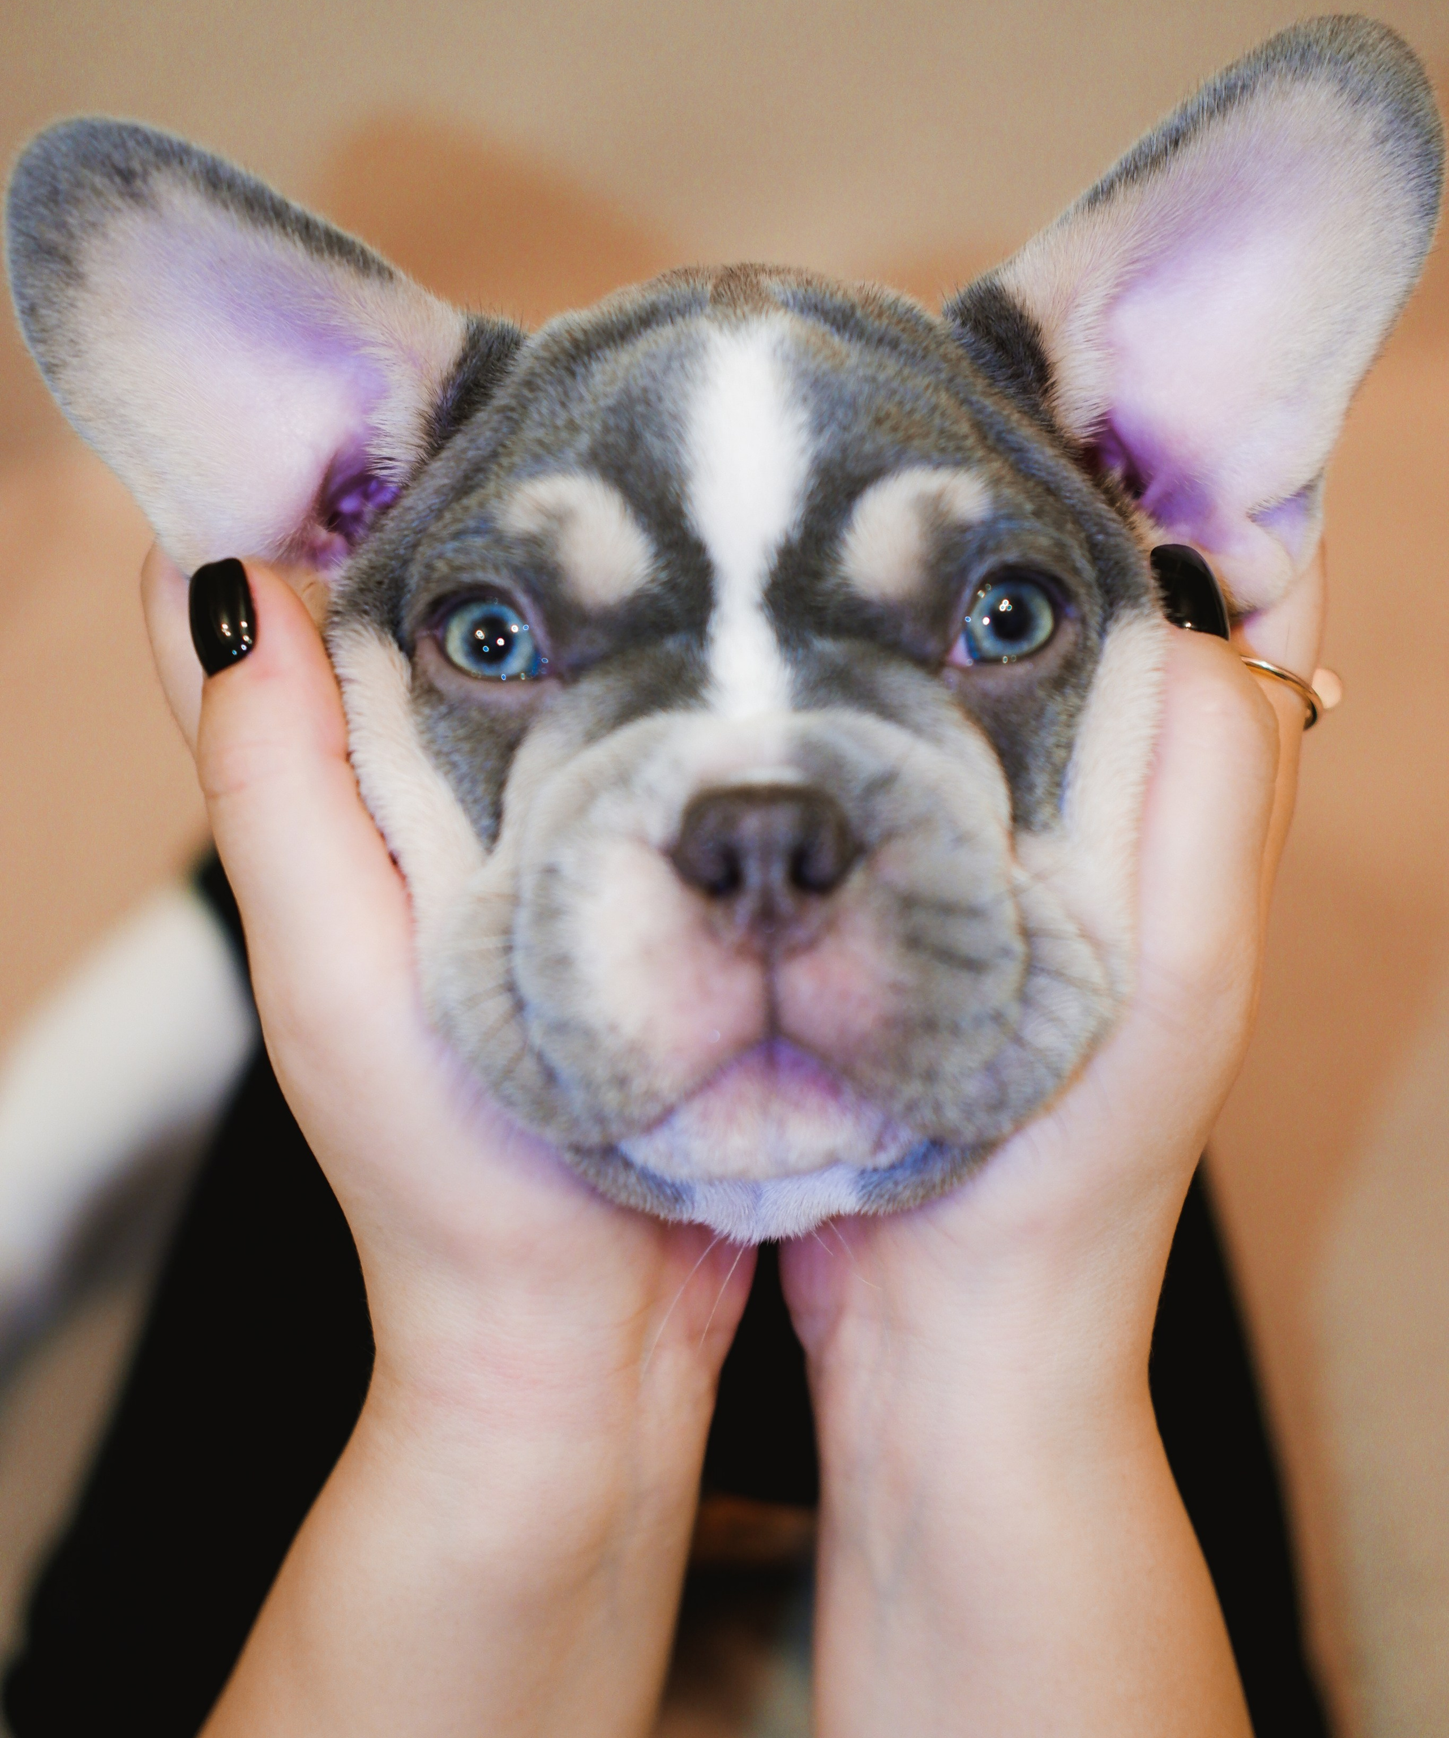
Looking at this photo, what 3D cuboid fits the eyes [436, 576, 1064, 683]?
[{"bbox_3d":[0.003,-0.035,0.472,0.091,0.015,0.017,-2,3,0],"label":"eyes"}]

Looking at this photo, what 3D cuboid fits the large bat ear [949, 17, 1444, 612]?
[{"bbox_3d":[0.081,-0.094,0.500,0.067,0.034,0.088,38,85,-7],"label":"large bat ear"}]

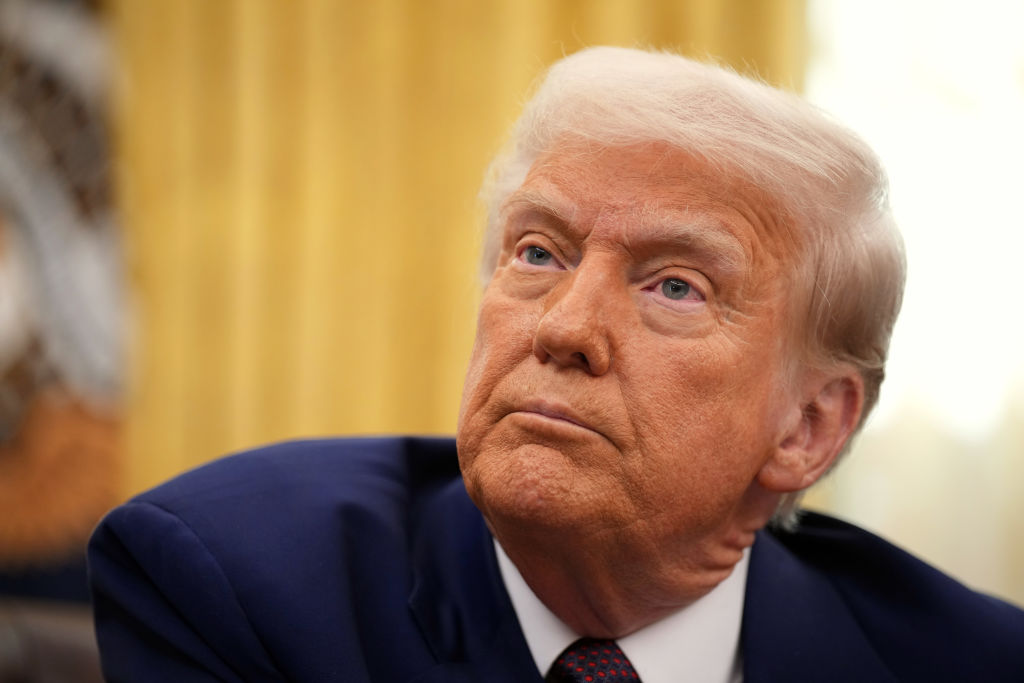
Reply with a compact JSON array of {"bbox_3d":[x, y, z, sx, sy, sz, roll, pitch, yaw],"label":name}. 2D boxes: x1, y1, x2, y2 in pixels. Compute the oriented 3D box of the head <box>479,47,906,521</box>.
[{"bbox_3d":[0.065,-0.006,2.140,0.182,0.247,0.222,12,-14,23],"label":"head"}]

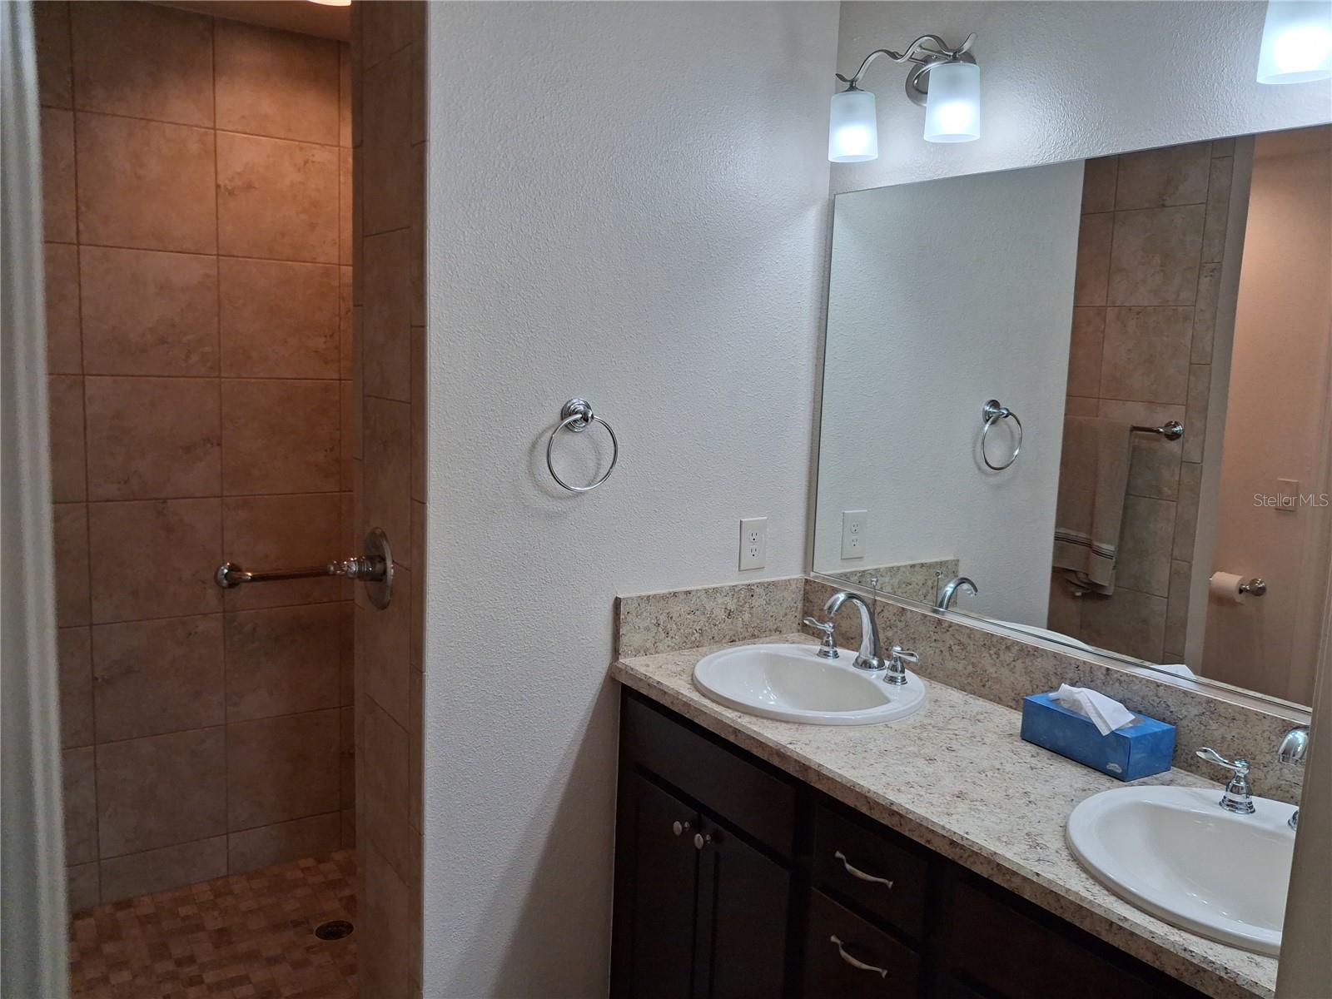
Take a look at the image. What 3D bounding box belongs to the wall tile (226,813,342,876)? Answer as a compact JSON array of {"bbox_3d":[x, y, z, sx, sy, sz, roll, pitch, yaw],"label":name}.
[{"bbox_3d":[-1.151,1.035,3.147,0.328,0.127,0.010,-3,9,-35],"label":"wall tile"}]

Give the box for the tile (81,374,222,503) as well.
[{"bbox_3d":[-1.399,-0.165,2.846,0.334,0.334,0.010,-3,9,-34],"label":"tile"}]

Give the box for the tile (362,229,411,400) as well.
[{"bbox_3d":[-0.559,-0.368,2.097,0.010,0.328,0.273,-3,9,-35],"label":"tile"}]

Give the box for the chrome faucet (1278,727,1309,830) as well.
[{"bbox_3d":[0.899,0.393,1.459,0.172,0.174,0.066,-3,9,-34],"label":"chrome faucet"}]

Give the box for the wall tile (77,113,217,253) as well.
[{"bbox_3d":[-1.348,-0.818,2.705,0.328,0.328,0.010,-3,9,-35],"label":"wall tile"}]

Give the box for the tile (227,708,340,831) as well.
[{"bbox_3d":[-1.154,0.816,3.151,0.332,0.332,0.010,-3,9,-34],"label":"tile"}]

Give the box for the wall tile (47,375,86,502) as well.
[{"bbox_3d":[-1.664,-0.151,2.666,0.300,0.334,0.010,-3,9,-34],"label":"wall tile"}]

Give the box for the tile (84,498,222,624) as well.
[{"bbox_3d":[-1.387,0.166,2.839,0.328,0.328,0.010,-3,9,-35],"label":"tile"}]

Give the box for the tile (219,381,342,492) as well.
[{"bbox_3d":[-1.102,-0.177,2.982,0.328,0.328,0.010,-3,9,-35],"label":"tile"}]

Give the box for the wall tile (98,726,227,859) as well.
[{"bbox_3d":[-1.432,0.830,2.963,0.332,0.332,0.010,-3,9,-34],"label":"wall tile"}]

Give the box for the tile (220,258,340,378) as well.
[{"bbox_3d":[-1.089,-0.505,2.938,0.328,0.328,0.010,-3,9,-35],"label":"tile"}]

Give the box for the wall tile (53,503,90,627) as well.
[{"bbox_3d":[-1.677,0.182,2.712,0.300,0.334,0.010,-3,9,-34],"label":"wall tile"}]

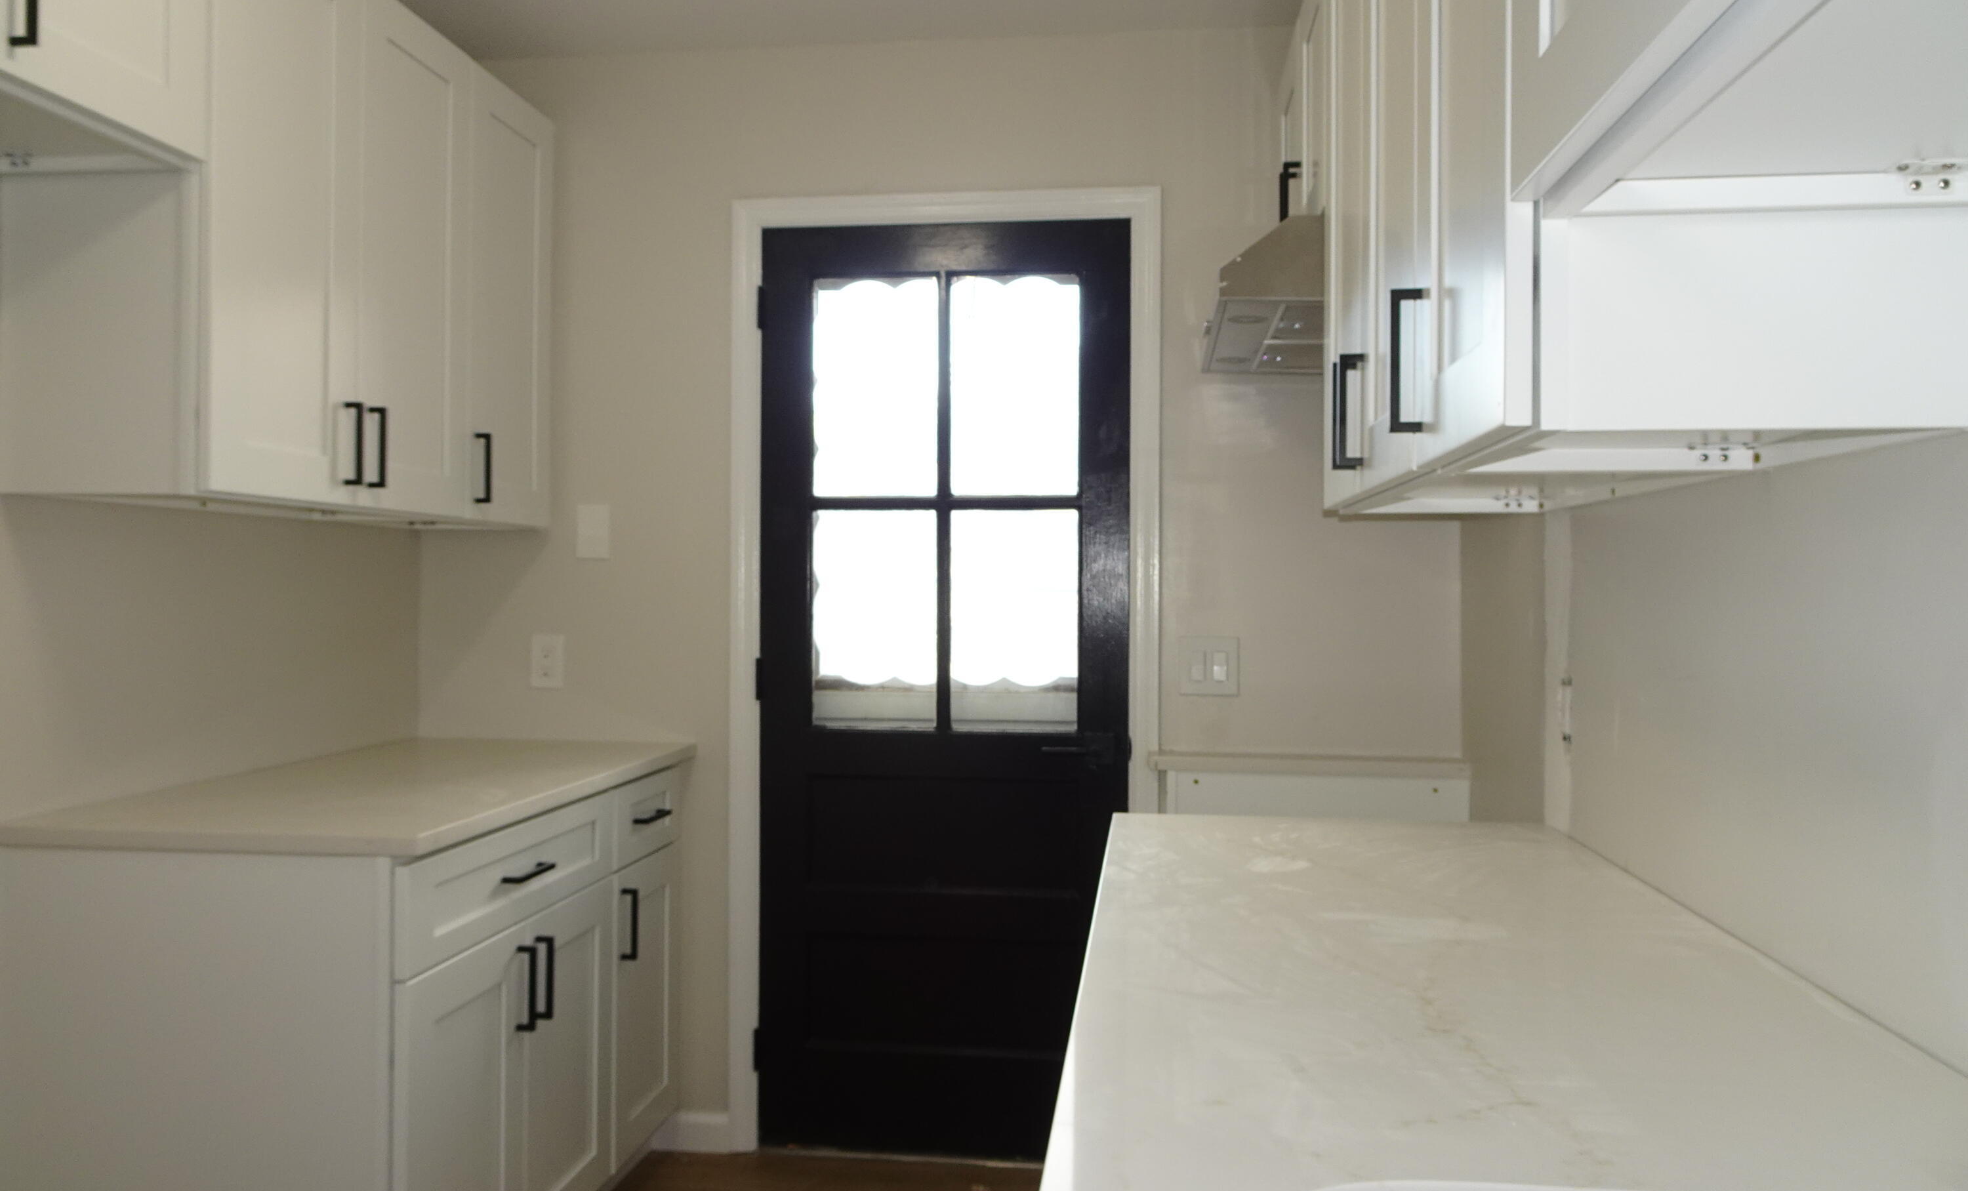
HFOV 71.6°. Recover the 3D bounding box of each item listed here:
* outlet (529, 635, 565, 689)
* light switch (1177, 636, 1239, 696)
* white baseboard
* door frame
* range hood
[{"bbox_3d":[-0.981,0.148,3.066,0.073,0.117,0.010,0,0,7],"label":"outlet"},{"bbox_3d":[0.477,0.152,2.883,0.122,0.122,0.012,0,0,7],"label":"light switch"},{"bbox_3d":[-0.655,1.188,3.027,0.190,0.085,0.014,0,0,7],"label":"white baseboard"},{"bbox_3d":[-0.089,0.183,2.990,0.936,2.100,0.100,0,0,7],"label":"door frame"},{"bbox_3d":[0.667,-0.523,2.460,0.512,0.132,0.755,0,0,7],"label":"range hood"}]

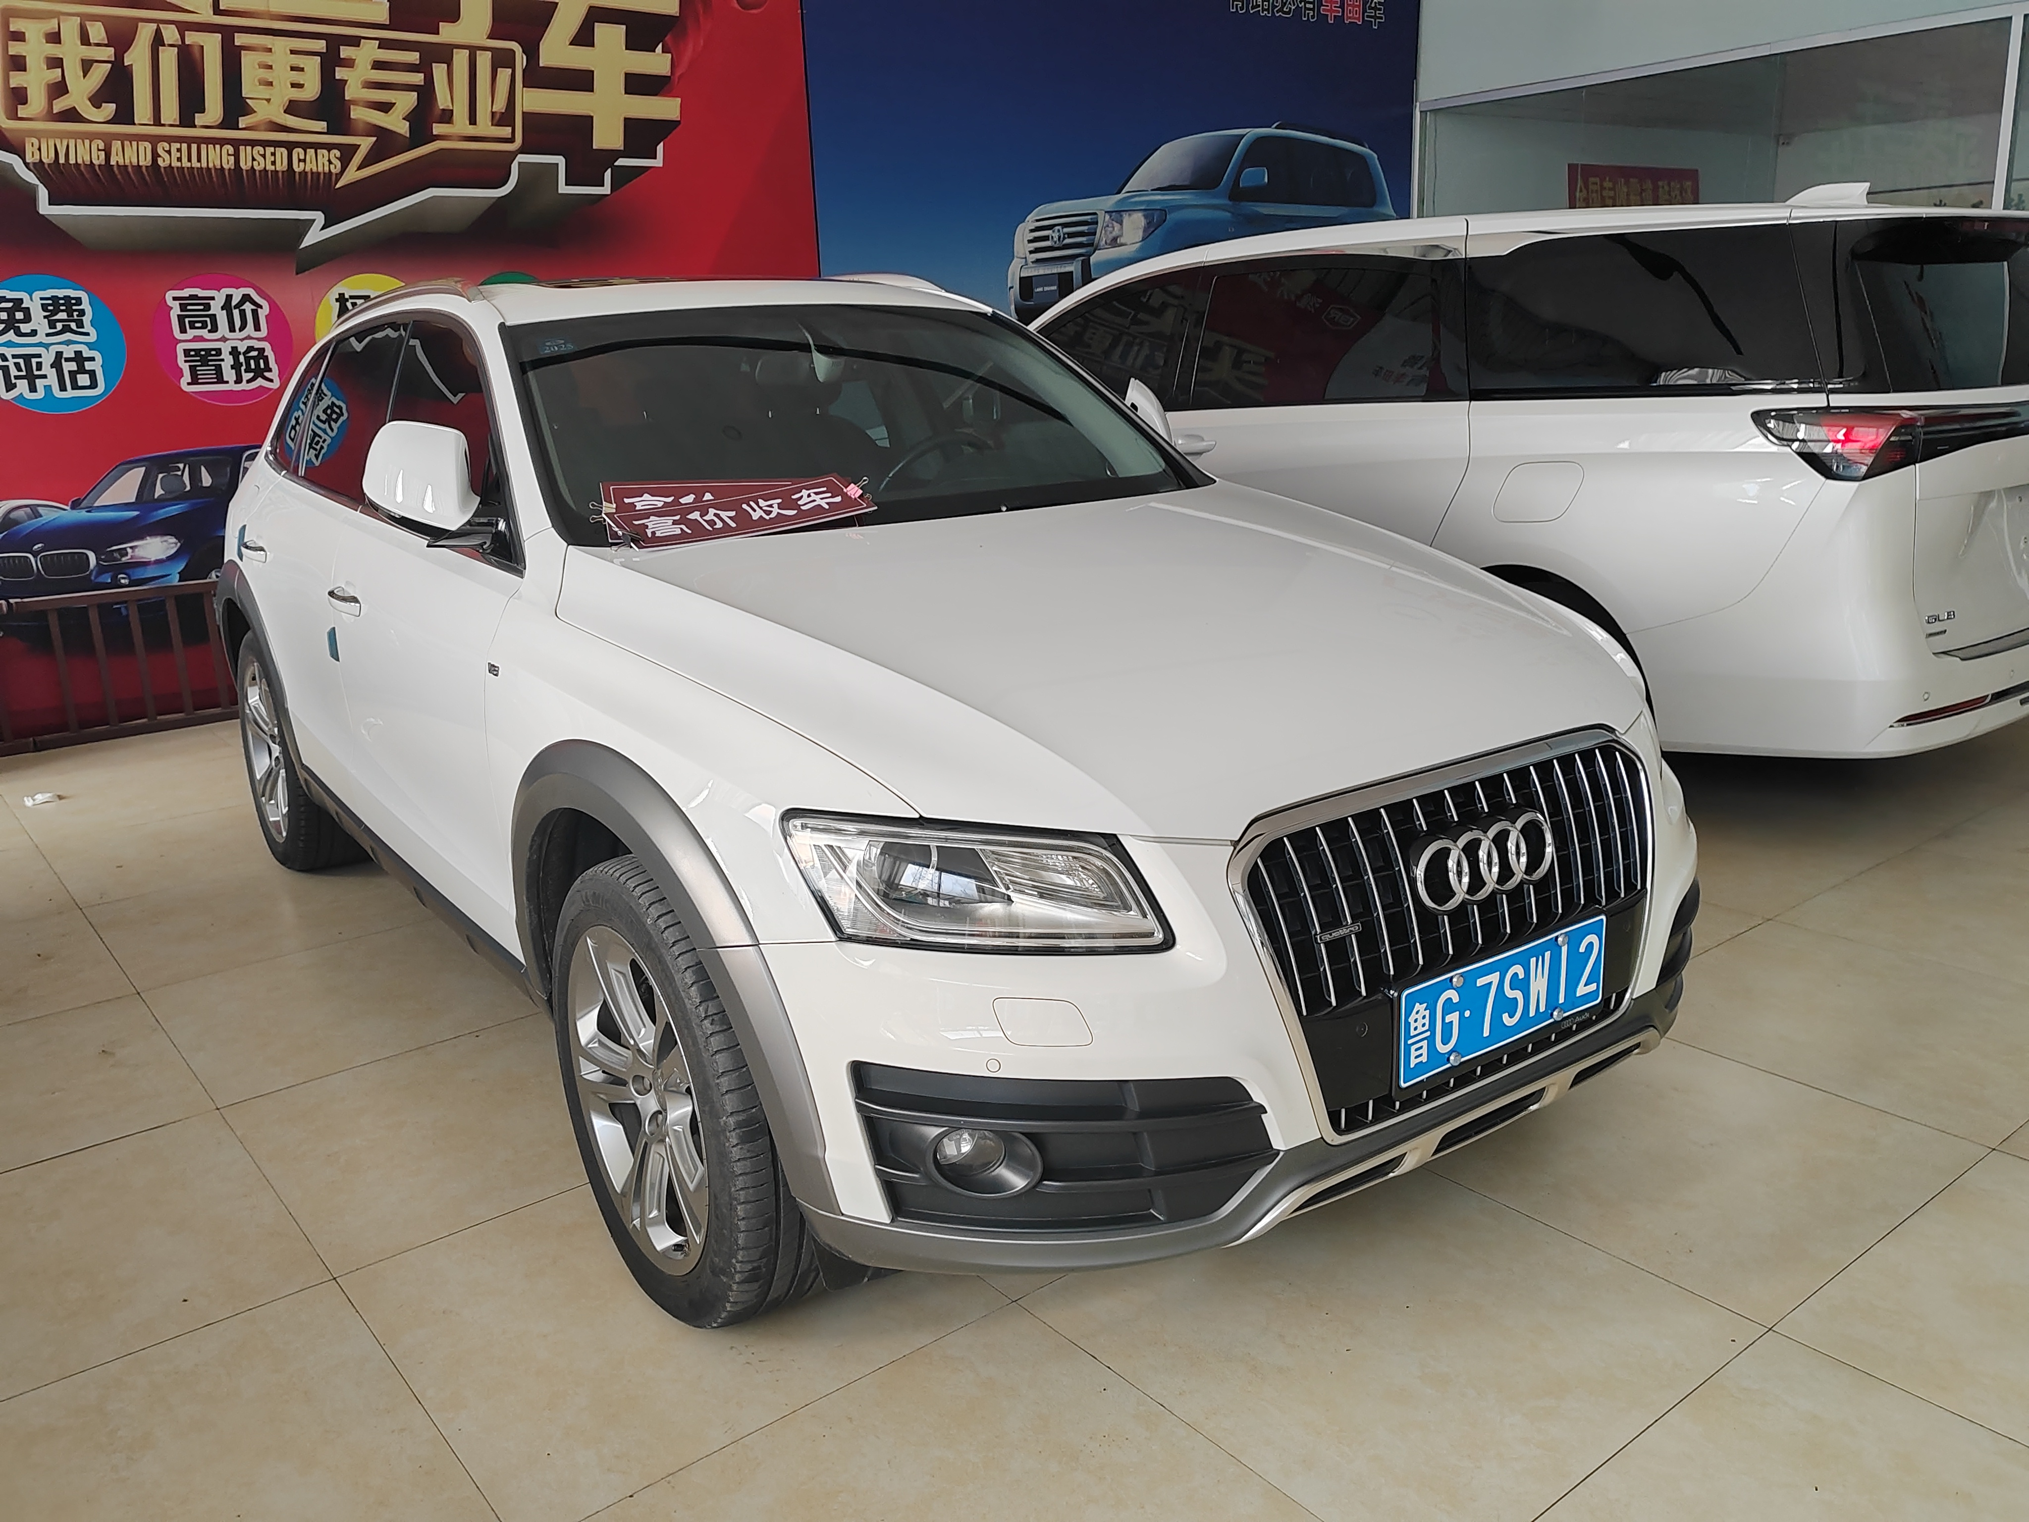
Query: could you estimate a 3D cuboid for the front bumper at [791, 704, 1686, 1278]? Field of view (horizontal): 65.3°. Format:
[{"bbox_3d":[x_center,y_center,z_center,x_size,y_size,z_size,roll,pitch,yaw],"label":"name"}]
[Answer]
[{"bbox_3d":[0.554,0.276,2.349,1.860,0.660,0.470,-12,18,-33],"label":"front bumper"}]

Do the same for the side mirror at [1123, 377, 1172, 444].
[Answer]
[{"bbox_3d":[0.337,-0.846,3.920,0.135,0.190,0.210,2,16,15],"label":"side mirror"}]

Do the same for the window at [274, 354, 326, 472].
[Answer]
[{"bbox_3d":[-1.971,-0.958,4.366,0.070,0.350,0.470,12,4,-37],"label":"window"}]

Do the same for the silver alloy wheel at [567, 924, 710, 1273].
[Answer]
[{"bbox_3d":[-0.512,0.500,2.467,0.180,0.550,0.550,-12,18,-33],"label":"silver alloy wheel"}]

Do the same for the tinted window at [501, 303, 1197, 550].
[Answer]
[{"bbox_3d":[-0.328,-0.716,3.339,1.480,0.140,0.860,-12,52,-33],"label":"tinted window"}]

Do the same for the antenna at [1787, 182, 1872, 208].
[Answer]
[{"bbox_3d":[2.539,-1.762,4.936,0.250,0.090,0.080,4,16,23],"label":"antenna"}]

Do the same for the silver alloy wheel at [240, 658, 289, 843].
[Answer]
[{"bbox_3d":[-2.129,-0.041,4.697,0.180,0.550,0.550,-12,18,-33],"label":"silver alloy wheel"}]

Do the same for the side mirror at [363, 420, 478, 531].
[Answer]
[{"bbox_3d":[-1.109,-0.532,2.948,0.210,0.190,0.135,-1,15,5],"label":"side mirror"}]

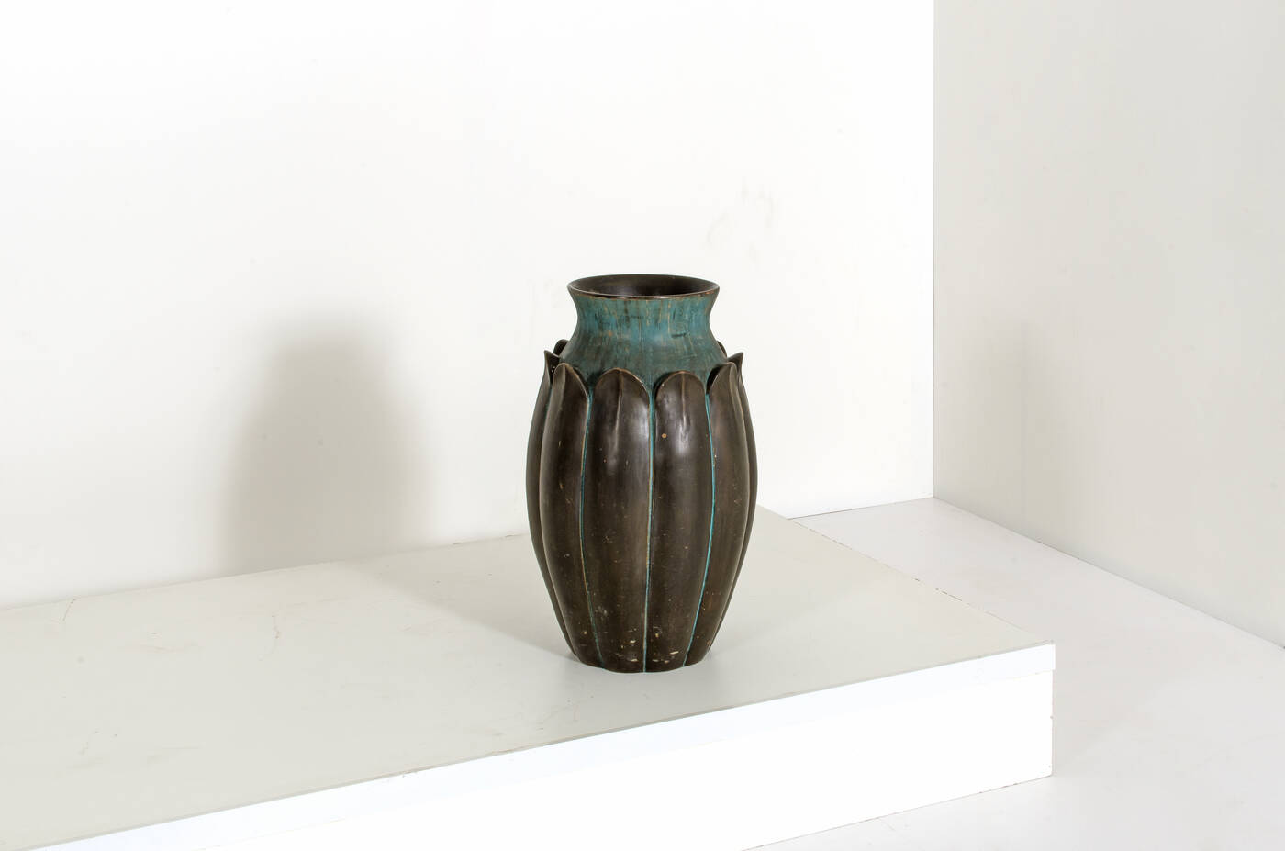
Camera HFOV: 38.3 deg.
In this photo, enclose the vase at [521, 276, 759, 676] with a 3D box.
[{"bbox_3d":[0.000,0.053,2.069,0.257,0.420,0.257,0,13,0],"label":"vase"}]

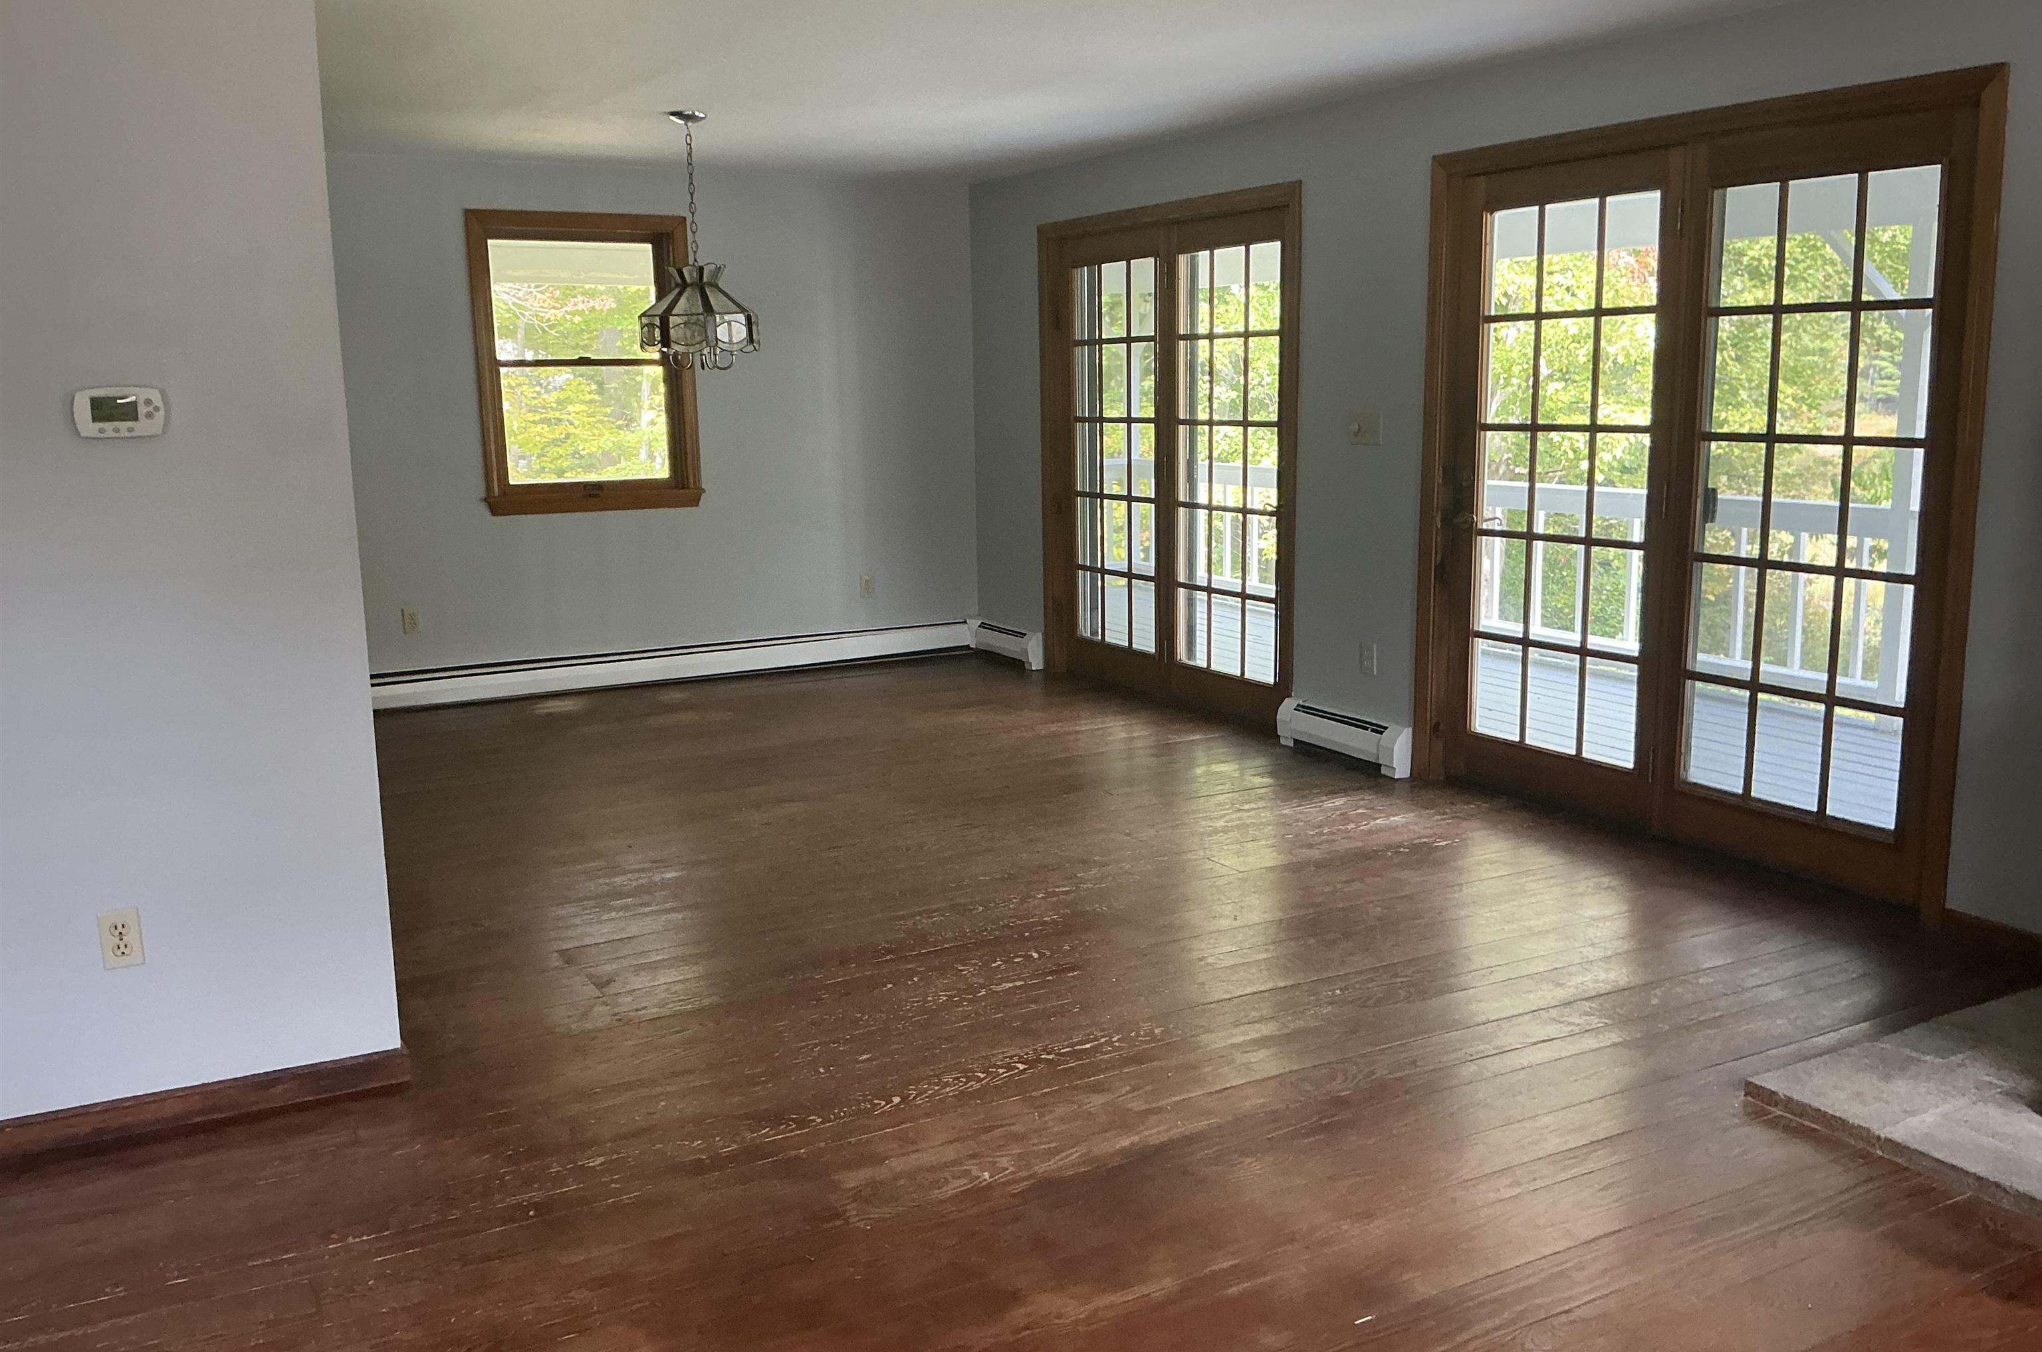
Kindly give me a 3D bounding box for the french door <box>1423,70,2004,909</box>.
[{"bbox_3d":[1.919,-0.546,4.951,0.120,2.143,1.919,-7,12,-30],"label":"french door"}]

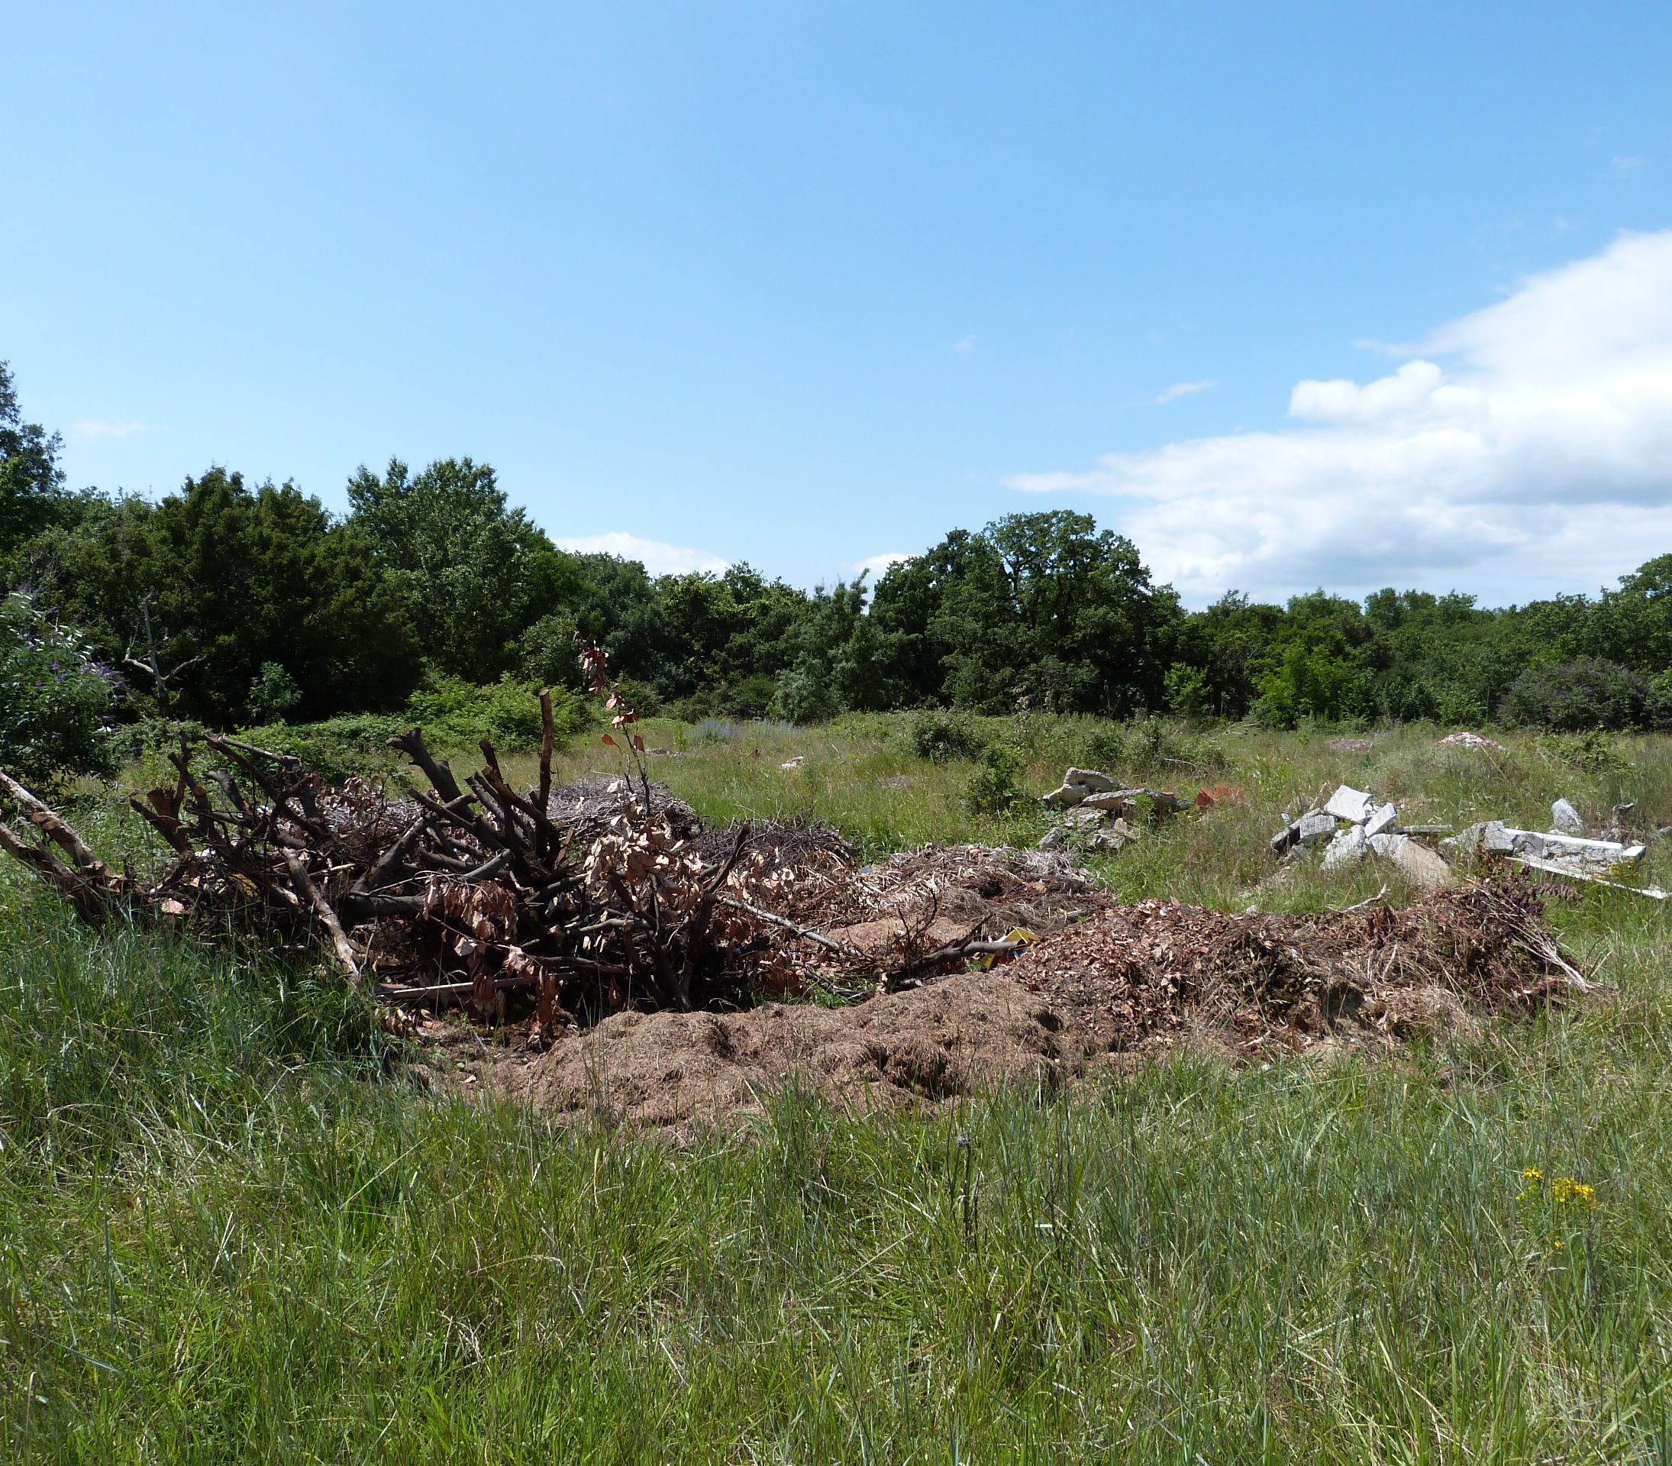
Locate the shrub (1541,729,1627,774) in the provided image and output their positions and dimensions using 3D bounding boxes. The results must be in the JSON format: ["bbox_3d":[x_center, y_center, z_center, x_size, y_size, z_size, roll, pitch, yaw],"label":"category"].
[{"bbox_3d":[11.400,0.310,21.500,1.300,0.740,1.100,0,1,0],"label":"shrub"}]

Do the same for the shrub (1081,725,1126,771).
[{"bbox_3d":[3.610,0.220,19.000,0.640,0.660,0.600,0,1,0],"label":"shrub"}]

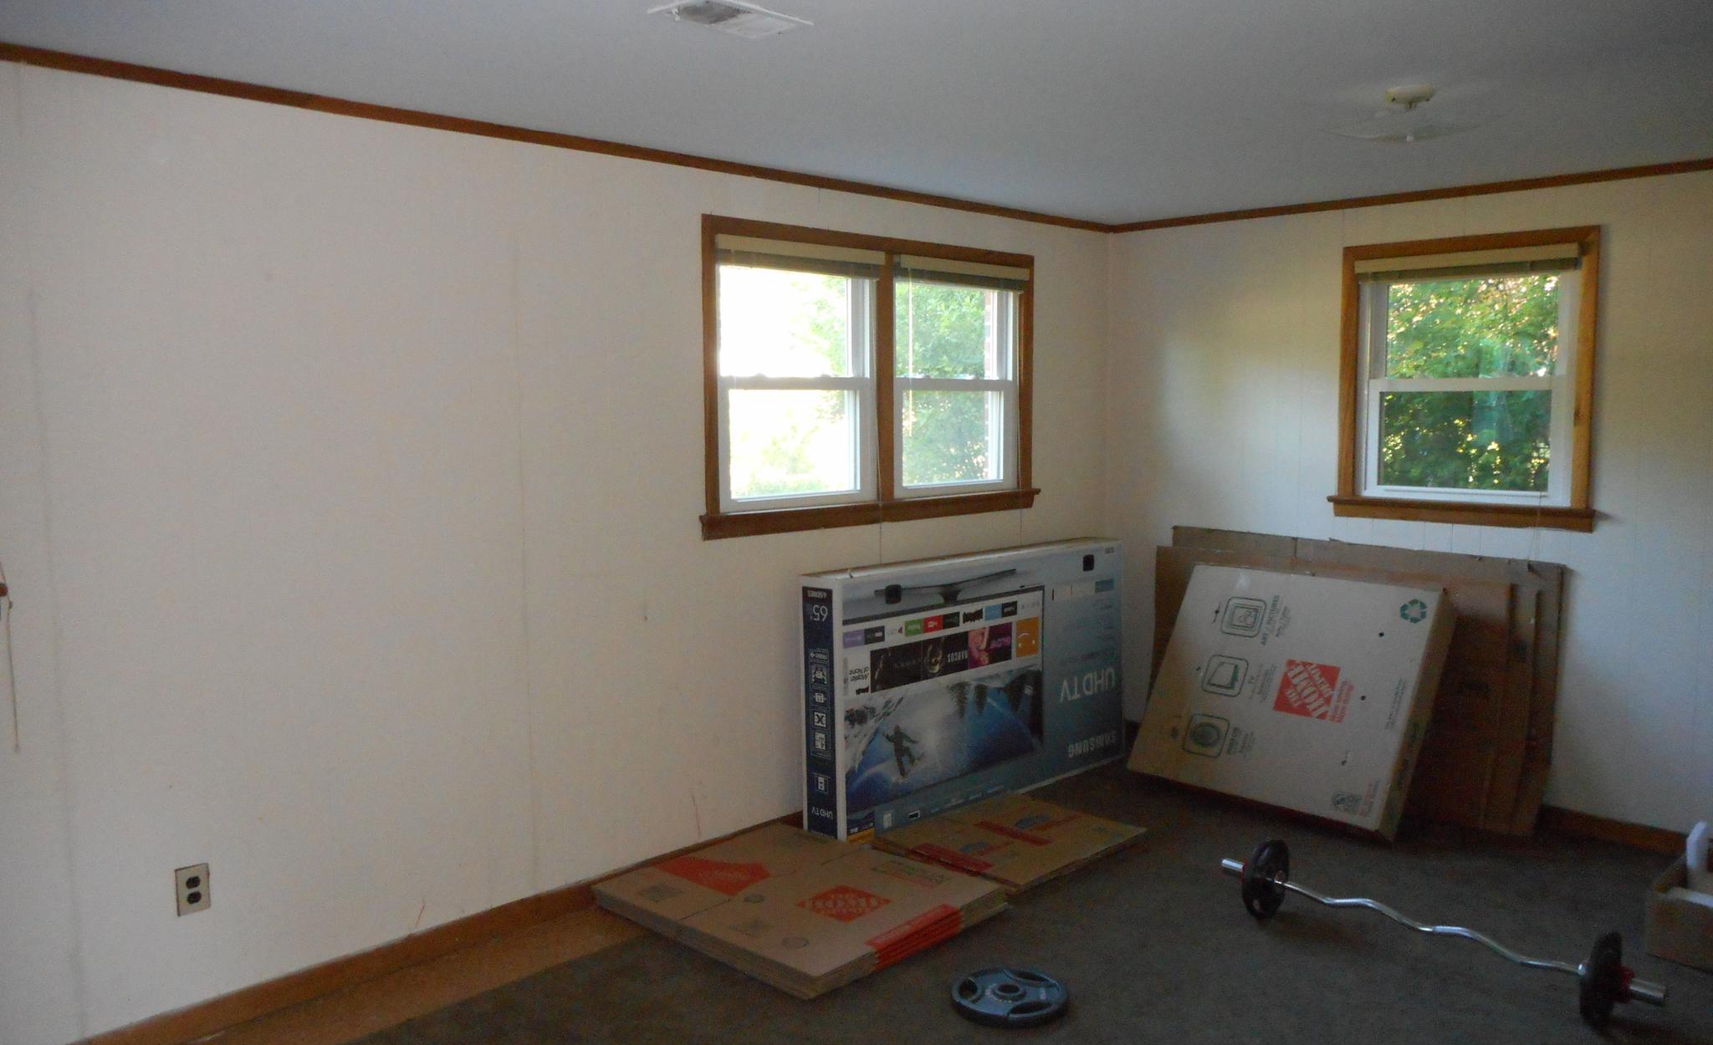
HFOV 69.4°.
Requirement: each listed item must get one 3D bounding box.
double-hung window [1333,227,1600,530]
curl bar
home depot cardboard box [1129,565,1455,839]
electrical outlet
[{"bbox_3d":[2.140,-0.501,4.416,0.090,1.018,0.902,-6,8,-44],"label":"double-hung window"},{"bbox_3d":[1.510,1.072,3.329,1.160,0.236,0.236,6,8,45],"label":"curl bar"},{"bbox_3d":[1.610,0.638,4.642,0.971,0.884,0.158,6,-24,45],"label":"home depot cardboard box"},{"bbox_3d":[-1.590,0.881,2.970,0.071,0.115,0.012,-6,8,-44],"label":"electrical outlet"}]

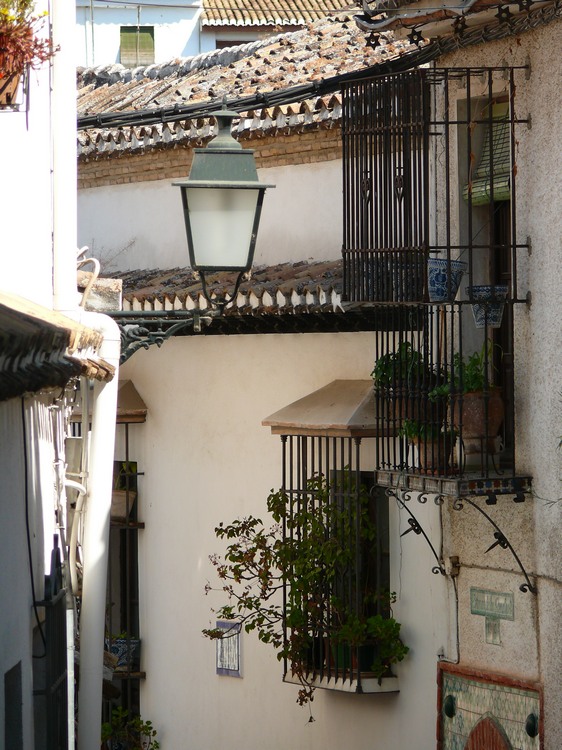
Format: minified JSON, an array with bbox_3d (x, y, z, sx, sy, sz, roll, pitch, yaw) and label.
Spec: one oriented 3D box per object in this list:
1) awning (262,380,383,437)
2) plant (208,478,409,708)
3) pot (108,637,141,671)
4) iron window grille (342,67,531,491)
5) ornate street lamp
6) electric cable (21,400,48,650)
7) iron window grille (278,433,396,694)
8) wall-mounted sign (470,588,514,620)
[{"bbox_3d":[0.296,0.192,31.587,0.350,0.320,1.350,-1,1,-23],"label":"awning"},{"bbox_3d":[0.152,1.280,31.400,0.860,1.330,1.050,-1,1,-23],"label":"plant"},{"bbox_3d":[-1.036,1.848,35.000,0.215,0.215,0.215,-1,1,0],"label":"pot"},{"bbox_3d":[0.854,-0.534,29.297,0.600,2.270,1.450,-1,1,-18],"label":"iron window grille"},{"bbox_3d":[-0.264,-0.802,24.500,0.475,0.960,0.475,-1,1,0],"label":"ornate street lamp"},{"bbox_3d":[-1.003,0.620,21.500,0.100,1.050,0.150,-1,1,0],"label":"electric cable"},{"bbox_3d":[0.360,1.121,31.675,0.260,1.520,1.120,-1,1,-23],"label":"iron window grille"},{"bbox_3d":[1.173,1.271,29.300,0.030,0.145,0.650,-1,1,-18],"label":"wall-mounted sign"}]

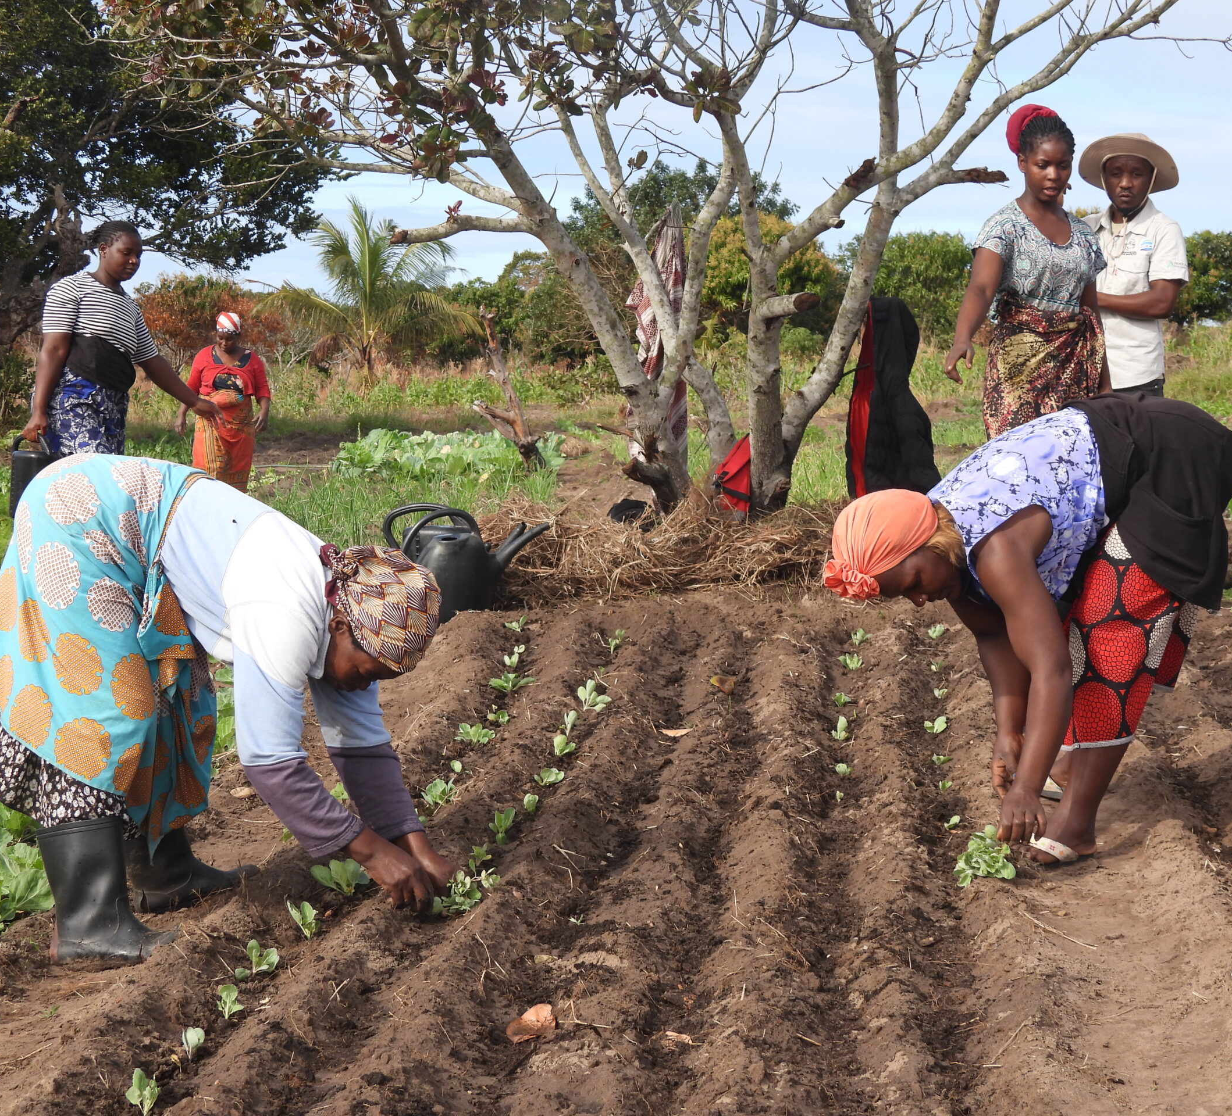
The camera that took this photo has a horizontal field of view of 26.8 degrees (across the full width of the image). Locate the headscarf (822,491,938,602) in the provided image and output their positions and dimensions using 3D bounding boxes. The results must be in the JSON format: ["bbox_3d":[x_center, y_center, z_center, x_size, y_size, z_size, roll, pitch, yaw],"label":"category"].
[{"bbox_3d":[0.530,-0.024,5.150,0.215,0.205,0.190,12,-12,0],"label":"headscarf"}]

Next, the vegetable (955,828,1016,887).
[{"bbox_3d":[0.729,0.592,5.100,0.120,0.095,0.115,0,6,0],"label":"vegetable"}]

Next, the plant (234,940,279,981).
[{"bbox_3d":[-0.640,0.716,4.600,0.079,0.066,0.068,0,5,0],"label":"plant"}]

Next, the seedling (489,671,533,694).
[{"bbox_3d":[-0.316,0.376,7.750,0.130,0.060,0.115,0,6,0],"label":"seedling"}]

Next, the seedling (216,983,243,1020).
[{"bbox_3d":[-0.648,0.745,4.330,0.046,0.056,0.045,0,5,0],"label":"seedling"}]

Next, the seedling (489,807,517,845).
[{"bbox_3d":[-0.251,0.594,5.720,0.062,0.078,0.060,0,5,0],"label":"seedling"}]

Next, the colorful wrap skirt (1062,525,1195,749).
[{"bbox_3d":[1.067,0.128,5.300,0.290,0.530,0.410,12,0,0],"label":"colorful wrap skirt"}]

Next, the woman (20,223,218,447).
[{"bbox_3d":[-2.000,-0.567,10.450,0.550,1.590,0.680,5,8,44],"label":"woman"}]

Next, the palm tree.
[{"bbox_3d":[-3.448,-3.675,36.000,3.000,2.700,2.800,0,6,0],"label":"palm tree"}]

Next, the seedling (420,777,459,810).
[{"bbox_3d":[-0.420,0.563,6.150,0.088,0.074,0.080,0,5,0],"label":"seedling"}]

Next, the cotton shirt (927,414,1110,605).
[{"bbox_3d":[0.837,-0.112,5.250,0.440,0.300,0.410,-23,0,0],"label":"cotton shirt"}]

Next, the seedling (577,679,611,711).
[{"bbox_3d":[-0.062,0.395,7.400,0.100,0.085,0.090,0,6,0],"label":"seedling"}]

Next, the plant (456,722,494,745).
[{"bbox_3d":[-0.384,0.478,7.050,0.104,0.056,0.090,0,5,0],"label":"plant"}]

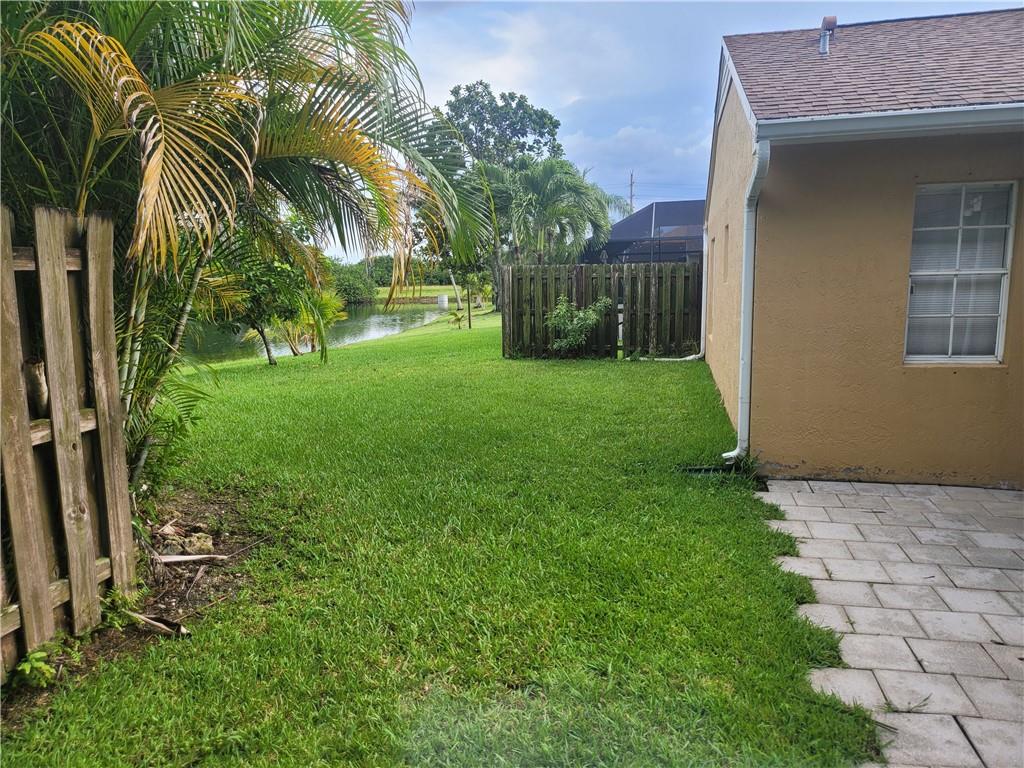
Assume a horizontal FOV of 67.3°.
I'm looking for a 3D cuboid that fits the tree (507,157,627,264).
[{"bbox_3d":[1.461,-3.809,21.000,3.300,4.700,3.200,-1,8,0],"label":"tree"}]

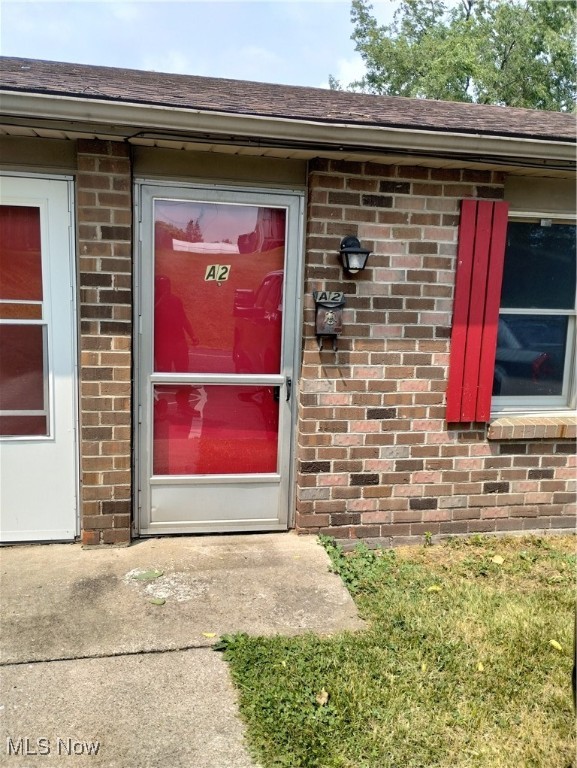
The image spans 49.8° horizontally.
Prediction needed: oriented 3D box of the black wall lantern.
[{"bbox_3d":[0.361,-0.733,3.511,0.161,0.215,0.180,0,8,-12],"label":"black wall lantern"}]

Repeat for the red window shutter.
[{"bbox_3d":[1.144,-0.426,3.799,0.303,1.331,0.035,0,8,-12],"label":"red window shutter"}]

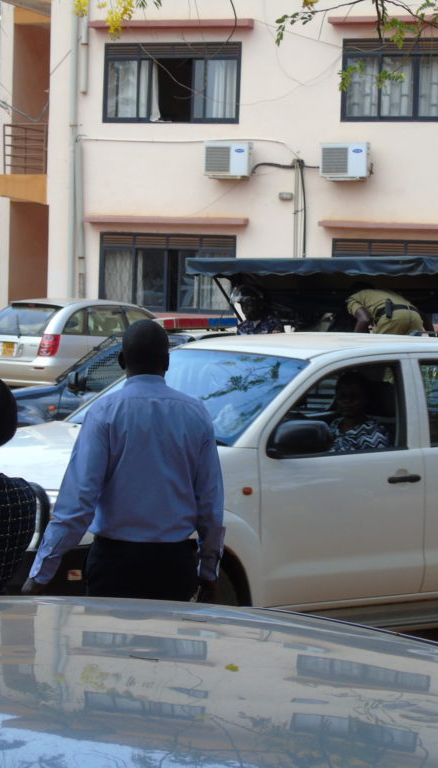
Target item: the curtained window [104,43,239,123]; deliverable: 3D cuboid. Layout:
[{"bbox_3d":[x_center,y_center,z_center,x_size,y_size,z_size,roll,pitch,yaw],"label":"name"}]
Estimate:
[{"bbox_3d":[-0.783,-4.916,29.932,2.446,1.315,0.150,3,4,23],"label":"curtained window"}]

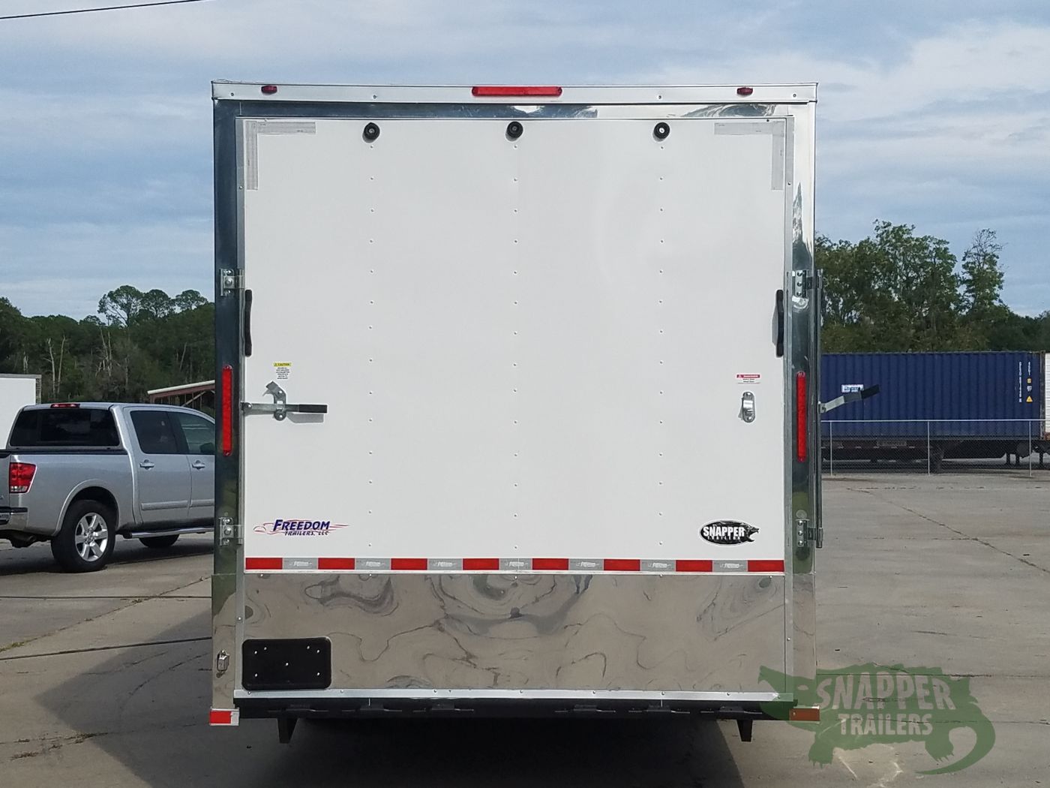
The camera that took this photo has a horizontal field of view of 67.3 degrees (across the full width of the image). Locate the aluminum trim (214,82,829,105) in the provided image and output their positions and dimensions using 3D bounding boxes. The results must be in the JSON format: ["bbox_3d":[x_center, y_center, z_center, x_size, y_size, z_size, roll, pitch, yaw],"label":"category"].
[{"bbox_3d":[-0.044,-1.283,3.375,2.580,0.090,0.050,0,0,0],"label":"aluminum trim"}]

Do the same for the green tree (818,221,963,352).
[{"bbox_3d":[19.400,-3.200,42.000,8.000,11.900,7.500,0,-1,0],"label":"green tree"}]

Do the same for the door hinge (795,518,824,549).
[{"bbox_3d":[1.198,0.589,3.325,0.116,0.124,0.050,0,0,0],"label":"door hinge"}]

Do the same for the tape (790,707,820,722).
[{"bbox_3d":[1.188,1.357,3.345,0.129,0.055,0.010,0,0,0],"label":"tape"}]

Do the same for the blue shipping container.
[{"bbox_3d":[10.800,0.080,26.900,12.190,2.860,2.440,0,-1,3],"label":"blue shipping container"}]

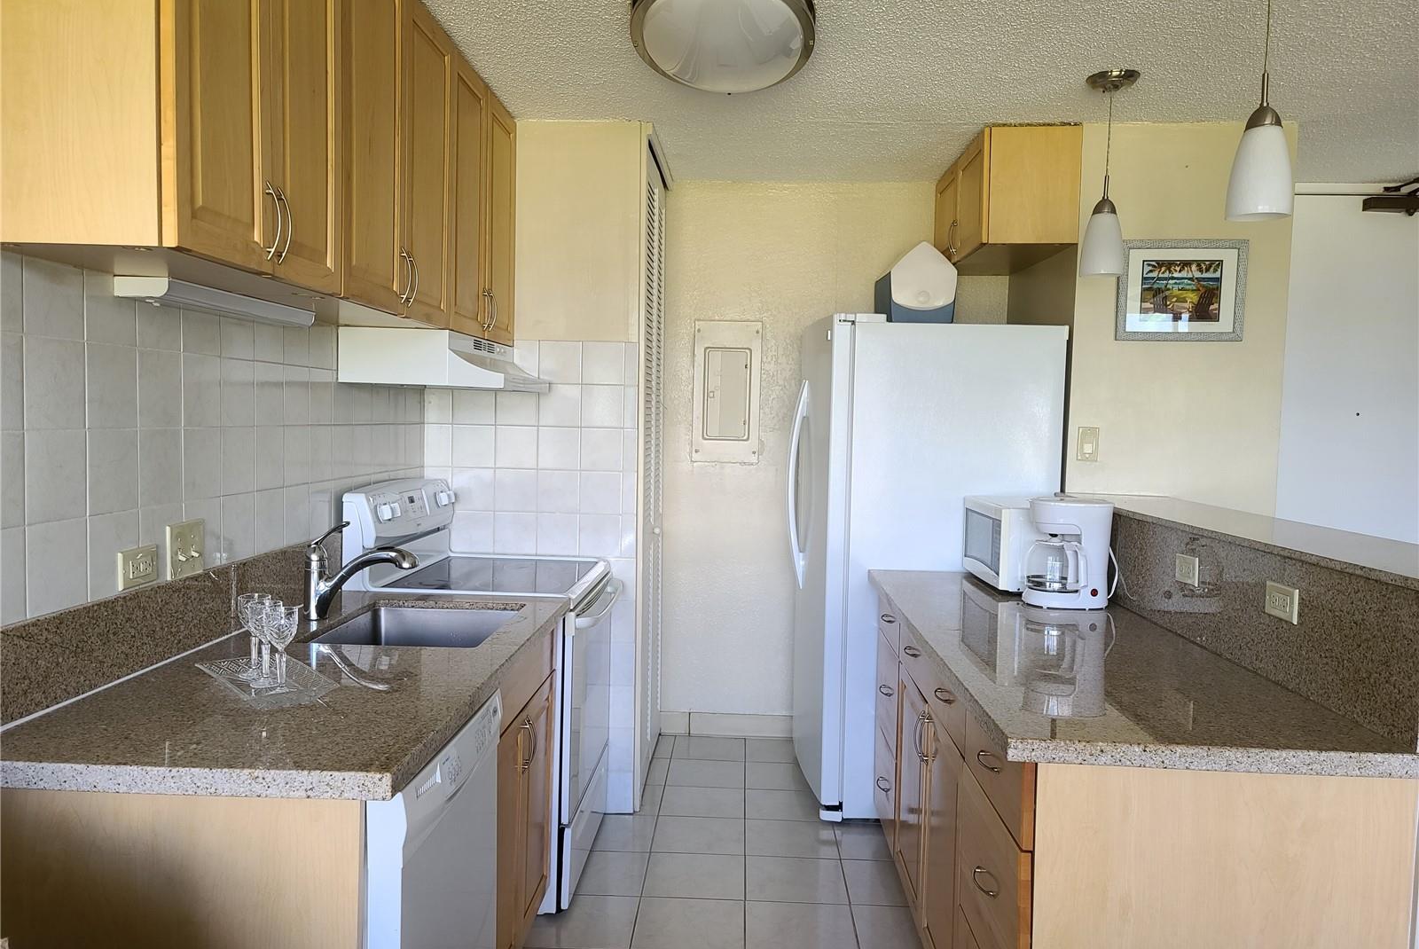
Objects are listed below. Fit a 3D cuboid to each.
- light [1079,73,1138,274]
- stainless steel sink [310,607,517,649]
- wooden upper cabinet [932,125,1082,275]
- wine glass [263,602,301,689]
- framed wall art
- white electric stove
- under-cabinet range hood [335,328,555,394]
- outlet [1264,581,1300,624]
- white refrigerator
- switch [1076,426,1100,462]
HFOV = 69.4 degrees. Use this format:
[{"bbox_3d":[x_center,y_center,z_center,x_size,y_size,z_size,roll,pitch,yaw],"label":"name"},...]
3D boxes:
[{"bbox_3d":[1.188,-0.883,3.035,0.136,0.580,0.136,1,3,2],"label":"light"},{"bbox_3d":[-0.714,0.469,2.531,0.420,0.190,0.570,1,3,2],"label":"stainless steel sink"},{"bbox_3d":[1.128,-1.023,3.989,0.333,0.395,0.910,1,3,2],"label":"wooden upper cabinet"},{"bbox_3d":[-0.783,0.313,1.885,0.068,0.155,0.068,1,3,2],"label":"wine glass"},{"bbox_3d":[1.630,-0.632,3.523,0.430,0.341,0.025,1,3,2],"label":"framed wall art"},{"bbox_3d":[-0.689,0.634,3.292,0.705,1.190,0.755,1,3,2],"label":"white electric stove"},{"bbox_3d":[-0.795,-0.349,3.244,0.462,0.157,0.755,1,3,2],"label":"under-cabinet range hood"},{"bbox_3d":[1.159,0.260,2.084,0.010,0.070,0.120,1,3,2],"label":"outlet"},{"bbox_3d":[0.780,0.330,4.063,0.923,1.780,0.900,1,3,2],"label":"white refrigerator"},{"bbox_3d":[1.319,-0.104,3.569,0.077,0.120,0.010,1,3,2],"label":"switch"}]

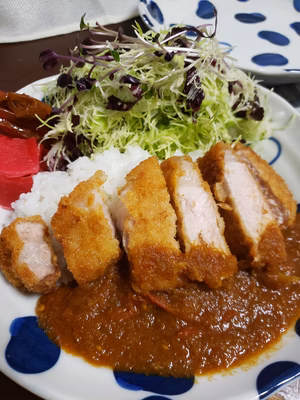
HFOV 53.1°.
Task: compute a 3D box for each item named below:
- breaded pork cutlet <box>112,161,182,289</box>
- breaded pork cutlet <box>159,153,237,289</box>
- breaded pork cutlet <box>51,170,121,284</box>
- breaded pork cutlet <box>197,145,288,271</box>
[{"bbox_3d":[-0.001,0.014,0.181,0.029,0.023,0.071,-9,74,-3],"label":"breaded pork cutlet"},{"bbox_3d":[0.027,0.012,0.182,0.024,0.029,0.069,-13,75,-13],"label":"breaded pork cutlet"},{"bbox_3d":[-0.036,0.017,0.180,0.033,0.023,0.057,-9,75,-1],"label":"breaded pork cutlet"},{"bbox_3d":[0.058,0.002,0.195,0.026,0.031,0.072,-11,71,-16],"label":"breaded pork cutlet"}]

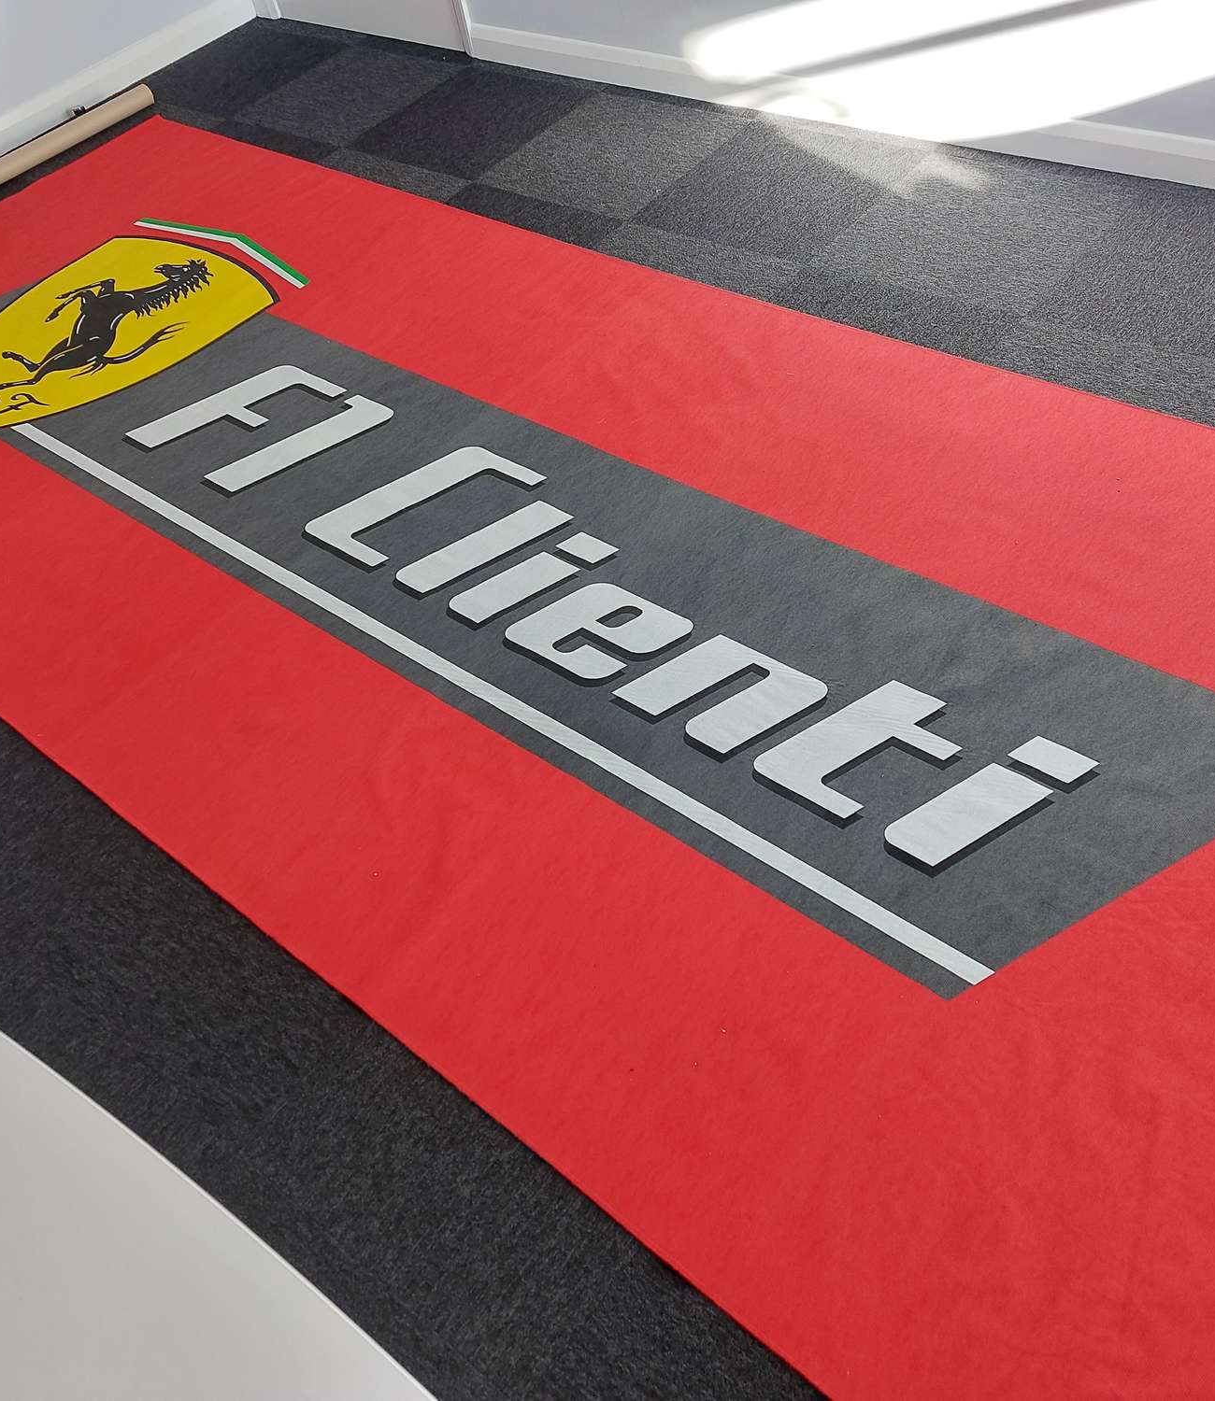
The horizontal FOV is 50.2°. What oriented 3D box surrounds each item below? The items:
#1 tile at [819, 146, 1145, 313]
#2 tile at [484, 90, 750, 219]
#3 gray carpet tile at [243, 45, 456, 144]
[{"bbox_3d":[0.774,-0.996,2.757,0.500,0.010,0.500,27,60,31],"label":"tile"},{"bbox_3d":[0.011,-1.384,3.275,0.500,0.010,0.500,27,60,31],"label":"tile"},{"bbox_3d":[-0.752,-1.771,3.792,0.500,0.010,0.500,27,60,31],"label":"gray carpet tile"}]

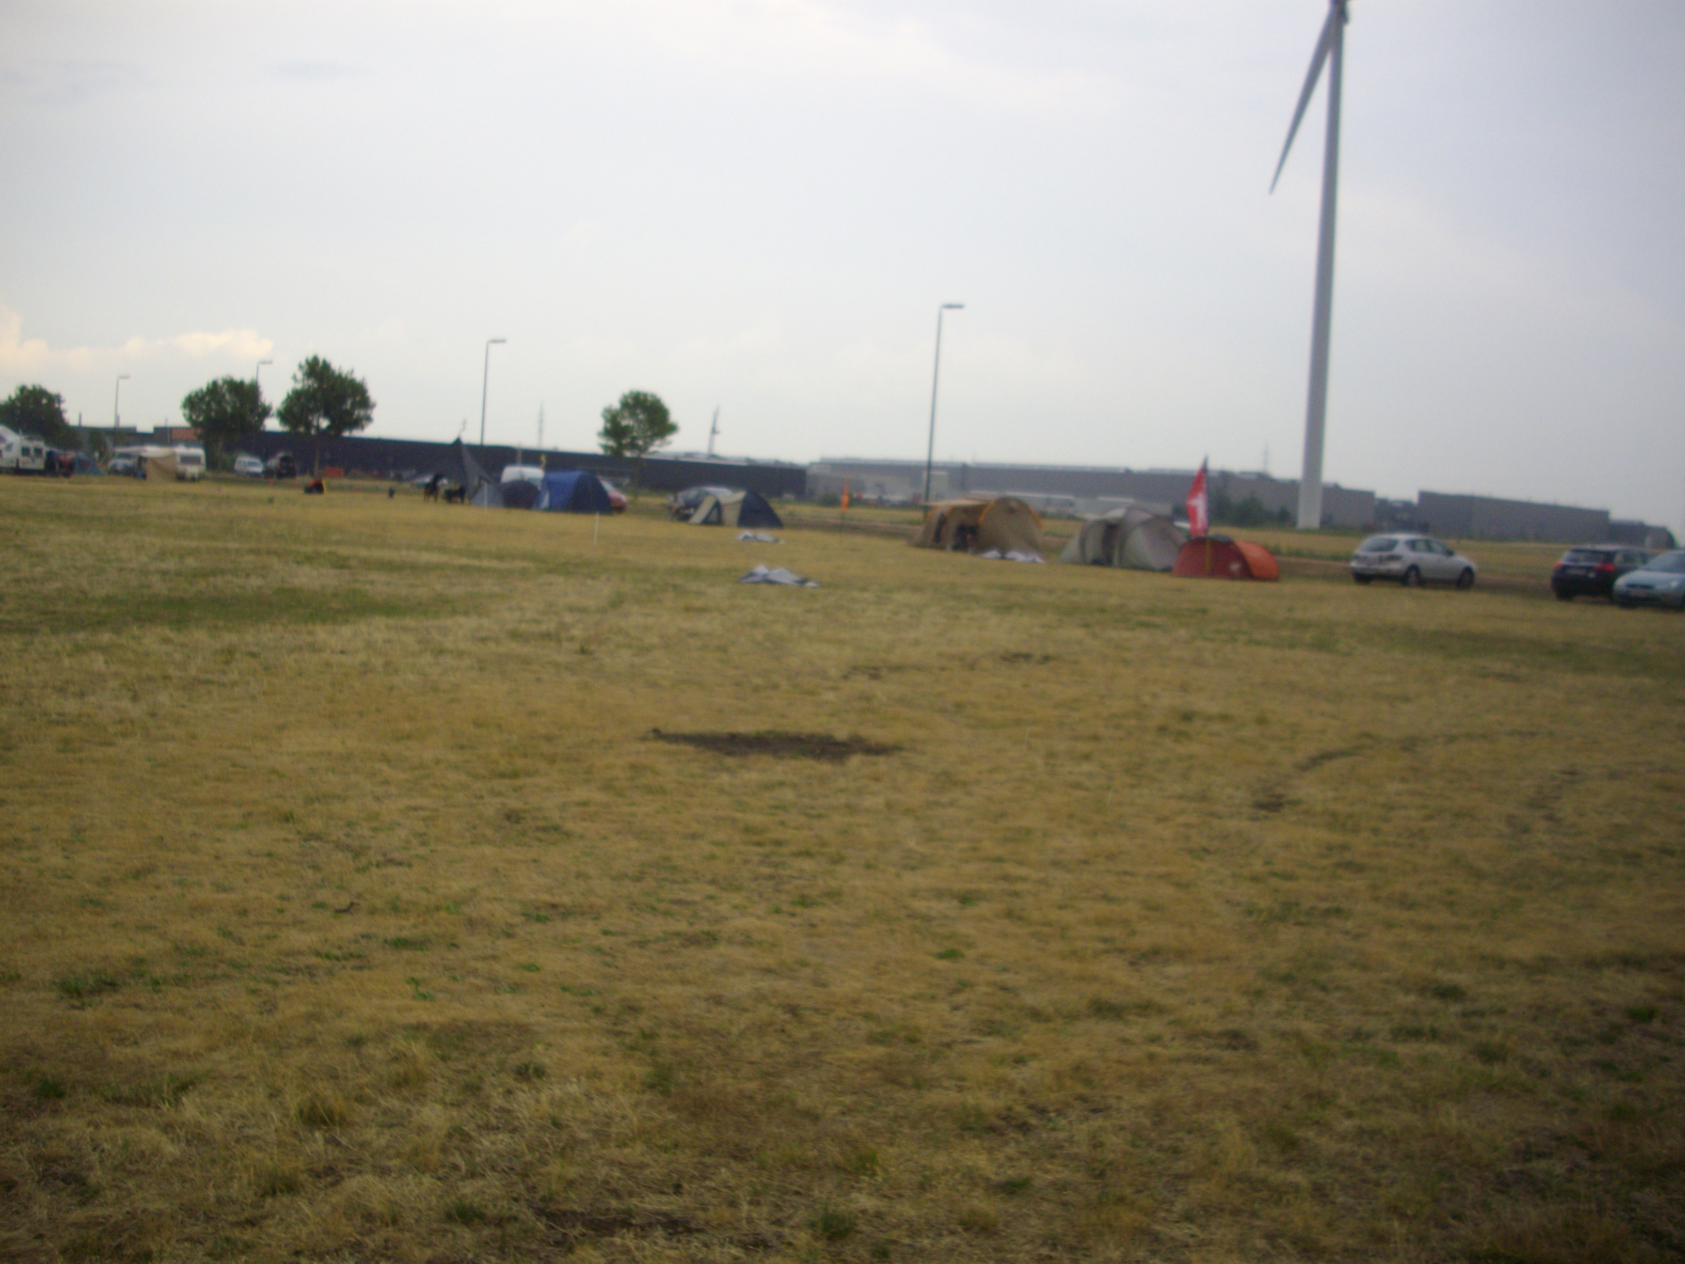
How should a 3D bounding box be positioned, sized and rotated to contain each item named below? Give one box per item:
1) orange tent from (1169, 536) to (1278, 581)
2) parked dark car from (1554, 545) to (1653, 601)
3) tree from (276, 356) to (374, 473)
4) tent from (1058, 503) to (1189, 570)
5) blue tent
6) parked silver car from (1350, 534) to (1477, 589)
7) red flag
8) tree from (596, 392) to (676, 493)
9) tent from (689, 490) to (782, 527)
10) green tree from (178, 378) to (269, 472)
[{"bbox_3d":[10.695,-2.144,50.200,2.300,1.270,2.300,6,5,33],"label":"orange tent"},{"bbox_3d":[21.787,-1.646,51.000,1.800,1.470,4.350,7,6,43],"label":"parked dark car"},{"bbox_3d":[-49.468,-20.554,172.000,9.200,11.500,9.200,2,5,-16],"label":"tree"},{"bbox_3d":[8.707,-2.968,55.800,3.600,1.820,2.800,5,5,23],"label":"tent"},{"bbox_3d":[-13.320,-7.017,90.000,3.200,2.050,2.700,2,5,-18],"label":"blue tent"},{"bbox_3d":[16.914,-2.105,53.200,4.450,1.470,1.760,0,6,-41],"label":"parked silver car"},{"bbox_3d":[10.046,-3.802,51.000,0.650,2.150,0.120,5,5,14],"label":"red flag"},{"bbox_3d":[-17.103,-15.650,150.000,6.600,8.900,6.600,3,4,-6],"label":"tree"},{"bbox_3d":[-4.825,-5.636,81.000,3.900,1.680,2.600,1,5,-32],"label":"tent"},{"bbox_3d":[-60.266,-20.292,176.000,8.600,9.500,8.600,2,5,-19],"label":"green tree"}]

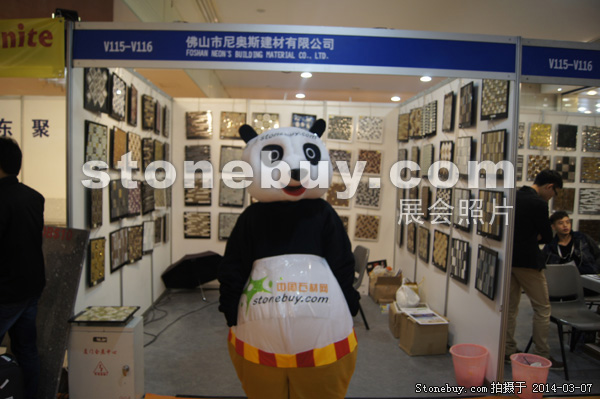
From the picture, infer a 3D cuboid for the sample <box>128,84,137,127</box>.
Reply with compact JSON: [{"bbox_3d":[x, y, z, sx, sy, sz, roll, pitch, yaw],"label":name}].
[{"bbox_3d":[-1.519,-0.854,4.086,0.035,0.350,0.325,1,3,-11],"label":"sample"}]

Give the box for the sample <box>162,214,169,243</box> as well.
[{"bbox_3d":[-1.637,0.358,5.498,0.025,0.355,0.335,1,3,-7],"label":"sample"}]

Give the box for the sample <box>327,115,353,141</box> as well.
[{"bbox_3d":[0.542,-0.947,6.024,0.337,0.349,0.022,1,3,-7],"label":"sample"}]

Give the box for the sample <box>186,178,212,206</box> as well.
[{"bbox_3d":[-1.331,-0.088,5.900,0.335,0.345,0.030,1,3,-3],"label":"sample"}]

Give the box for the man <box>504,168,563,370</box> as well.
[{"bbox_3d":[1.956,0.557,3.730,0.550,1.650,0.470,1,3,-11],"label":"man"}]

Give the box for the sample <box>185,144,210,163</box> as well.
[{"bbox_3d":[-1.322,-0.533,5.825,0.335,0.352,0.028,1,3,-4],"label":"sample"}]

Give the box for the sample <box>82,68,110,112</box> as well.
[{"bbox_3d":[-1.497,-0.823,3.326,0.025,0.357,0.338,2,3,7],"label":"sample"}]

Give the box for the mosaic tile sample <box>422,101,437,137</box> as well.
[{"bbox_3d":[1.365,-0.837,4.707,0.025,0.355,0.335,1,3,-11],"label":"mosaic tile sample"}]

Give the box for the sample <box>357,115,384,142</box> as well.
[{"bbox_3d":[0.947,-0.938,6.067,0.345,0.357,0.025,1,3,-3],"label":"sample"}]

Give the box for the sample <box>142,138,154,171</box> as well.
[{"bbox_3d":[-1.582,-0.467,4.696,0.030,0.345,0.335,1,3,-3],"label":"sample"}]

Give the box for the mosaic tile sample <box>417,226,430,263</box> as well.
[{"bbox_3d":[1.355,0.482,4.871,0.025,0.357,0.338,1,3,-3],"label":"mosaic tile sample"}]

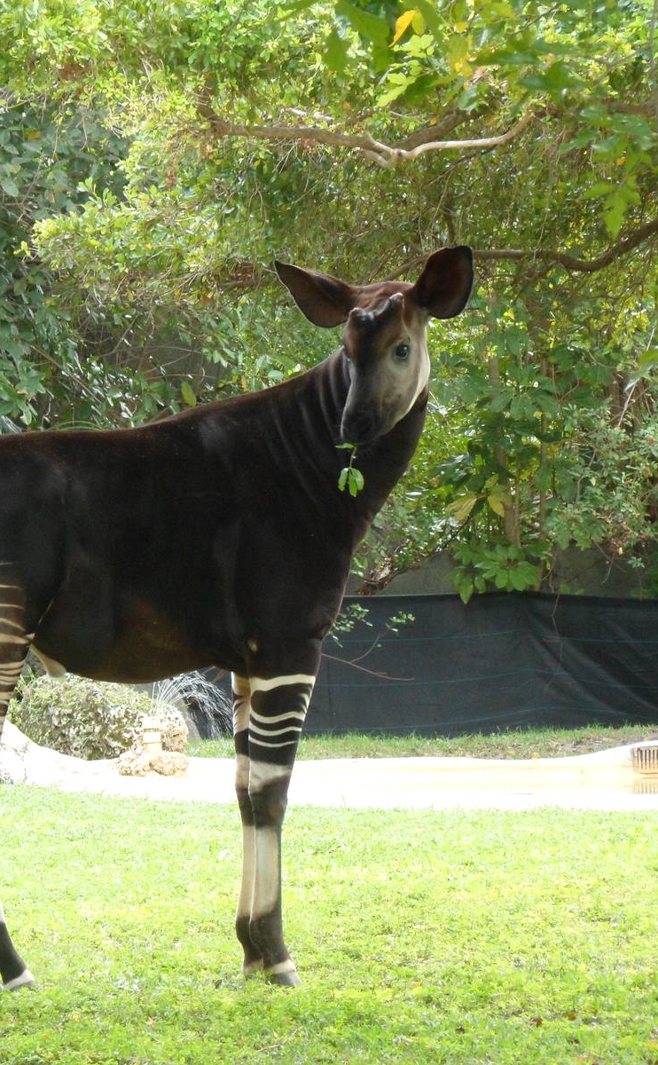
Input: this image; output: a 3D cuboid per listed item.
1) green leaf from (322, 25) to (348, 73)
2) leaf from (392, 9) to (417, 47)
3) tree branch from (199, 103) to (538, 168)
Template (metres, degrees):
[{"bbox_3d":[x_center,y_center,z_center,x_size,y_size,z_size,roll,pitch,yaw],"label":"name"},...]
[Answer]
[{"bbox_3d":[0.011,-0.791,13.500,0.042,0.076,0.020,0,1,0],"label":"green leaf"},{"bbox_3d":[0.123,-0.826,13.500,0.042,0.060,0.020,0,1,0],"label":"leaf"},{"bbox_3d":[0.167,-1.686,35.000,1.441,0.278,0.400,0,1,0],"label":"tree branch"}]

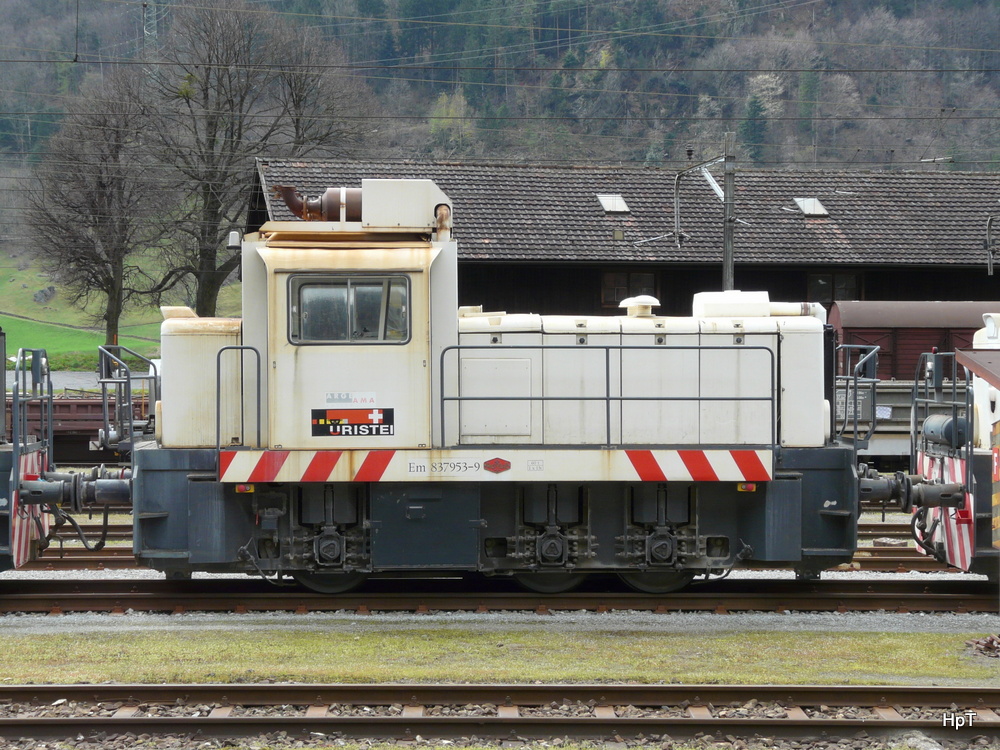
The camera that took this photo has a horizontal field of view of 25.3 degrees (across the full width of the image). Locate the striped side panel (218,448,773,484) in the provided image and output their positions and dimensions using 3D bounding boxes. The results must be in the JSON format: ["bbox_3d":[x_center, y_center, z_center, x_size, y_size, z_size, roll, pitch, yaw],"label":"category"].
[{"bbox_3d":[-0.024,0.884,21.640,5.360,0.315,0.080,0,0,-3],"label":"striped side panel"}]

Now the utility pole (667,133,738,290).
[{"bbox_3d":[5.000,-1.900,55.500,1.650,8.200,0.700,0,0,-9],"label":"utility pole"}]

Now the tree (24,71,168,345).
[{"bbox_3d":[-14.150,-5.770,78.000,5.050,9.800,5.050,0,0,-3],"label":"tree"}]

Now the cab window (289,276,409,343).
[{"bbox_3d":[-1.465,-0.633,21.600,1.190,0.670,0.060,0,0,-3],"label":"cab window"}]

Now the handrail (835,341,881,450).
[{"bbox_3d":[3.614,0.270,23.200,0.360,1.120,2.300,0,0,-3],"label":"handrail"}]

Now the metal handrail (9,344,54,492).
[{"bbox_3d":[-4.754,0.420,22.700,0.200,1.360,2.300,0,0,-3],"label":"metal handrail"}]

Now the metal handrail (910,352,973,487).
[{"bbox_3d":[4.627,0.450,23.260,0.200,1.380,2.300,0,0,-3],"label":"metal handrail"}]

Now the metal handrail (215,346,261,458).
[{"bbox_3d":[-2.517,0.235,21.460,0.440,1.050,0.060,0,0,-3],"label":"metal handrail"}]

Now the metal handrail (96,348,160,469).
[{"bbox_3d":[-3.811,0.320,22.750,0.420,1.220,2.300,0,0,-3],"label":"metal handrail"}]

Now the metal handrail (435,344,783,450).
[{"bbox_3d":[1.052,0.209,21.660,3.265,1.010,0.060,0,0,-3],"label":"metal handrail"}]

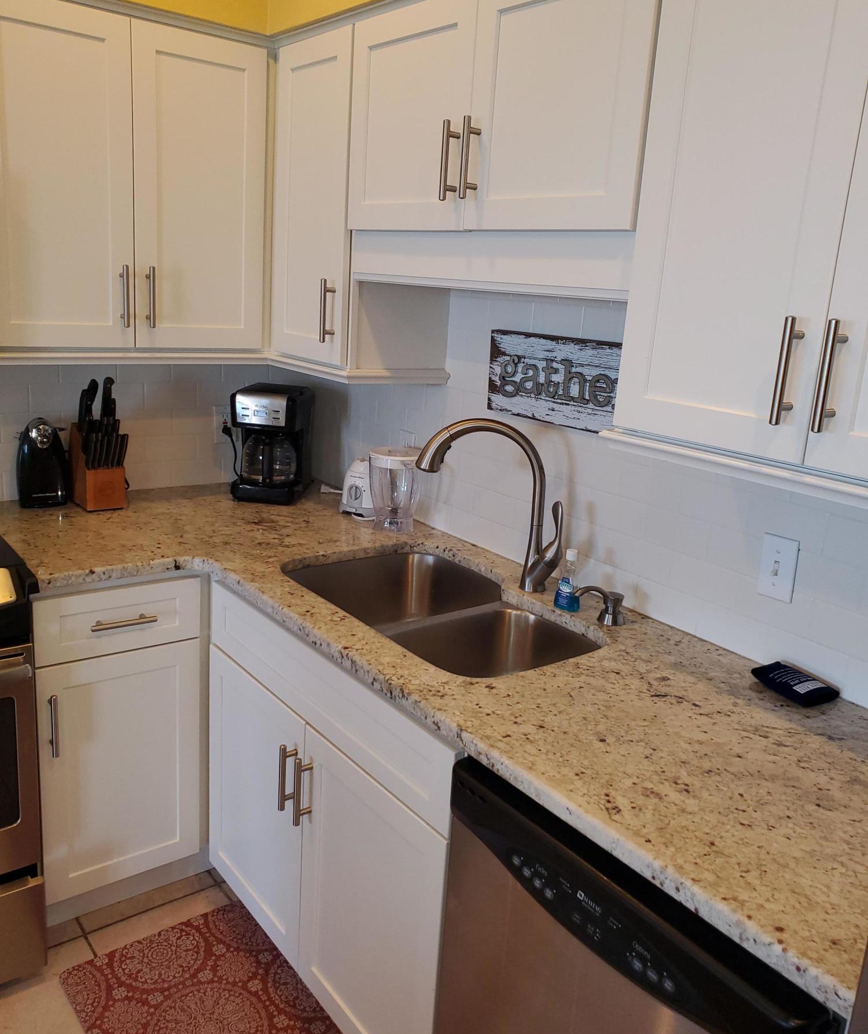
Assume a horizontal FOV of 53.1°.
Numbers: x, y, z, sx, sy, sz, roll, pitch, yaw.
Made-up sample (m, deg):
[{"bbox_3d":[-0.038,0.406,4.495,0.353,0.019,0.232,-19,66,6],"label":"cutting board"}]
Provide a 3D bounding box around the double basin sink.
[{"bbox_3d":[-0.004,0.306,1.906,0.475,0.210,0.765,-8,19,-38],"label":"double basin sink"}]

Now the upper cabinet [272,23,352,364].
[{"bbox_3d":[-0.181,-0.777,2.226,0.326,0.763,0.362,-8,19,-38],"label":"upper cabinet"}]

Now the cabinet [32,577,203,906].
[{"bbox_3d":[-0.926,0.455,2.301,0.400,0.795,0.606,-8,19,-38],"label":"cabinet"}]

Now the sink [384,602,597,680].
[{"bbox_3d":[0.098,0.350,1.731,0.410,0.190,0.355,-8,19,-38],"label":"sink"}]

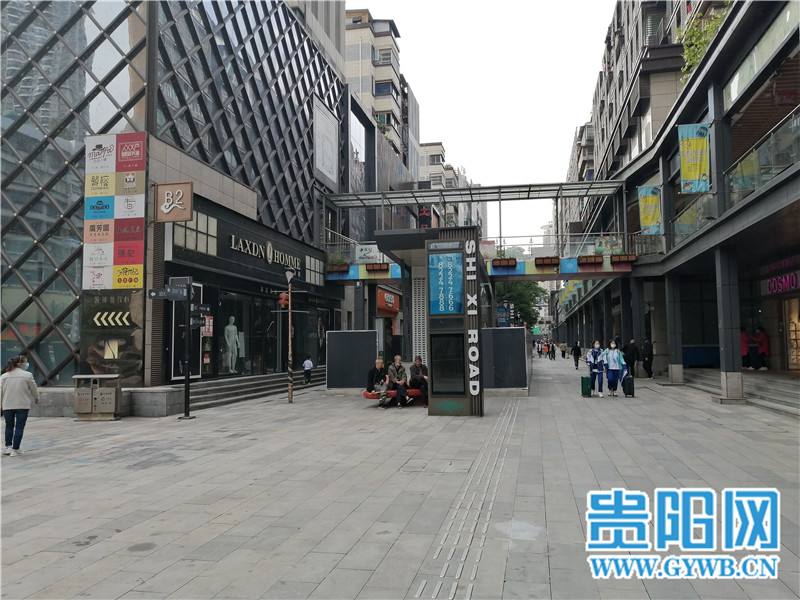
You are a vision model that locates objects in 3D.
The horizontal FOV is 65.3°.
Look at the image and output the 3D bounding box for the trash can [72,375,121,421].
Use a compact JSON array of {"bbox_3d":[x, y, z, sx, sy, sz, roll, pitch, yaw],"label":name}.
[{"bbox_3d":[-6.634,2.130,13.661,0.950,0.970,0.370,0,-4,-6],"label":"trash can"}]

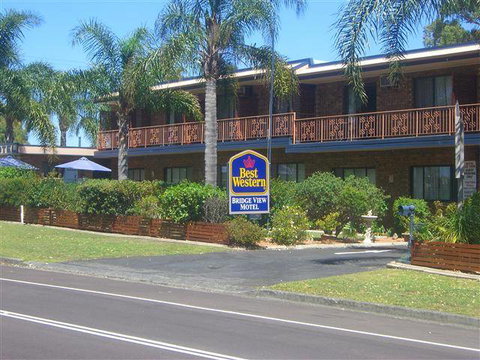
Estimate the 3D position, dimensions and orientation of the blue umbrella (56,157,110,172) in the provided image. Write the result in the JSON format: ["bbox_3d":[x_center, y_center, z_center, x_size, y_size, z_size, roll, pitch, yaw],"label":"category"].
[{"bbox_3d":[-7.450,0.120,51.500,2.650,2.420,2.650,0,0,0],"label":"blue umbrella"}]

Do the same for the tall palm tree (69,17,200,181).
[{"bbox_3d":[-4.000,-2.200,43.000,5.100,8.100,5.000,0,0,0],"label":"tall palm tree"}]

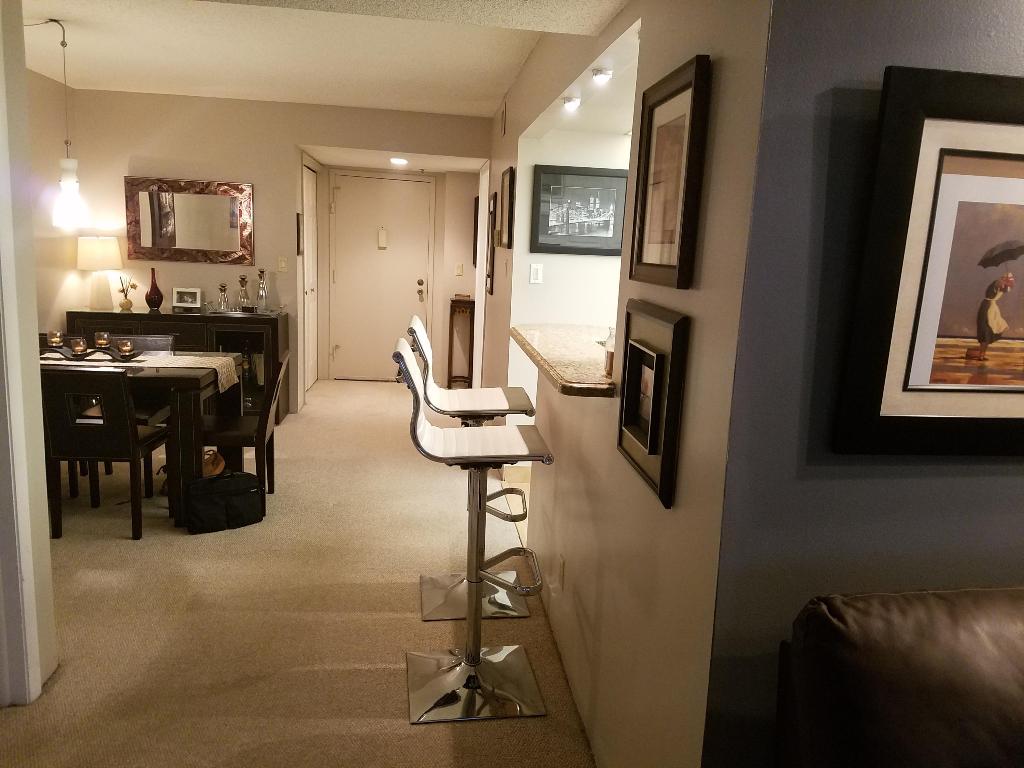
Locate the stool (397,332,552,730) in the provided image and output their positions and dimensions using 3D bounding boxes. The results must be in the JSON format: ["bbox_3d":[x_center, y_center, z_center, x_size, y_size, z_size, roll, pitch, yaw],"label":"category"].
[{"bbox_3d":[-0.135,0.440,2.475,0.499,1.131,0.447,1,10,-8],"label":"stool"}]

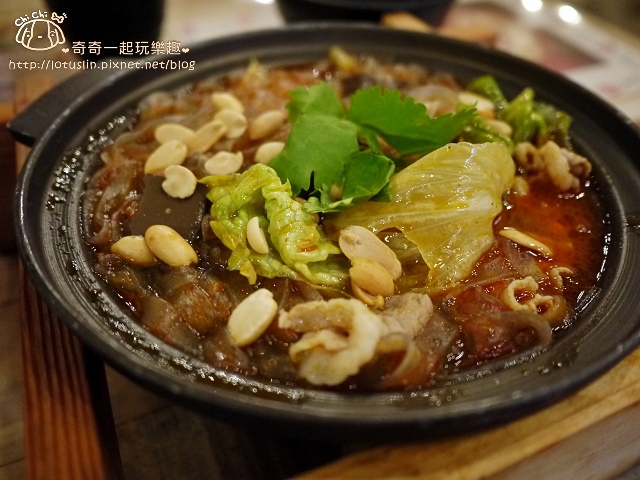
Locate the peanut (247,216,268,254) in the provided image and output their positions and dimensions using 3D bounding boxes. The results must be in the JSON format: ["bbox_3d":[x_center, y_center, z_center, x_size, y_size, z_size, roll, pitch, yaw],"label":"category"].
[{"bbox_3d":[-0.016,-0.001,0.136,0.004,0.008,0.013,-27,46,6],"label":"peanut"}]

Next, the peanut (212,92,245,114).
[{"bbox_3d":[-0.034,-0.050,0.189,0.016,0.006,0.009,36,54,25],"label":"peanut"}]

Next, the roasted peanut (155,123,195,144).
[{"bbox_3d":[-0.044,-0.032,0.159,0.014,0.005,0.009,16,45,15],"label":"roasted peanut"}]

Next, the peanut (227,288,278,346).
[{"bbox_3d":[-0.016,0.018,0.124,0.010,0.006,0.017,19,49,14],"label":"peanut"}]

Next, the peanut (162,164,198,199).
[{"bbox_3d":[-0.038,-0.016,0.140,0.009,0.004,0.015,-18,47,-20],"label":"peanut"}]

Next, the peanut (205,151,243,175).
[{"bbox_3d":[-0.027,-0.022,0.149,0.012,0.005,0.008,-25,49,-26],"label":"peanut"}]

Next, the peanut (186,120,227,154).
[{"bbox_3d":[-0.034,-0.031,0.157,0.009,0.005,0.018,14,44,13],"label":"peanut"}]

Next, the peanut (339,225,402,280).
[{"bbox_3d":[0.013,0.003,0.130,0.010,0.005,0.020,-35,63,-24],"label":"peanut"}]

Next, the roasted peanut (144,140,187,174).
[{"bbox_3d":[-0.049,-0.026,0.165,0.010,0.006,0.017,25,54,18],"label":"roasted peanut"}]

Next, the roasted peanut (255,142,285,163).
[{"bbox_3d":[-0.014,-0.026,0.153,0.008,0.006,0.013,33,51,29],"label":"roasted peanut"}]

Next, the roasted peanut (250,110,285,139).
[{"bbox_3d":[-0.016,-0.036,0.164,0.009,0.007,0.016,21,46,20],"label":"roasted peanut"}]

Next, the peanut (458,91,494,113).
[{"bbox_3d":[0.058,-0.051,0.194,0.010,0.007,0.015,-34,55,-27],"label":"peanut"}]

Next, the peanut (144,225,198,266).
[{"bbox_3d":[-0.036,0.001,0.124,0.016,0.007,0.008,30,50,27],"label":"peanut"}]

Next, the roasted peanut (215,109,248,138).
[{"bbox_3d":[-0.031,-0.040,0.177,0.010,0.006,0.015,-34,60,-19],"label":"roasted peanut"}]

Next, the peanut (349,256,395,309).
[{"bbox_3d":[0.011,0.009,0.114,0.008,0.009,0.013,-20,47,-22],"label":"peanut"}]

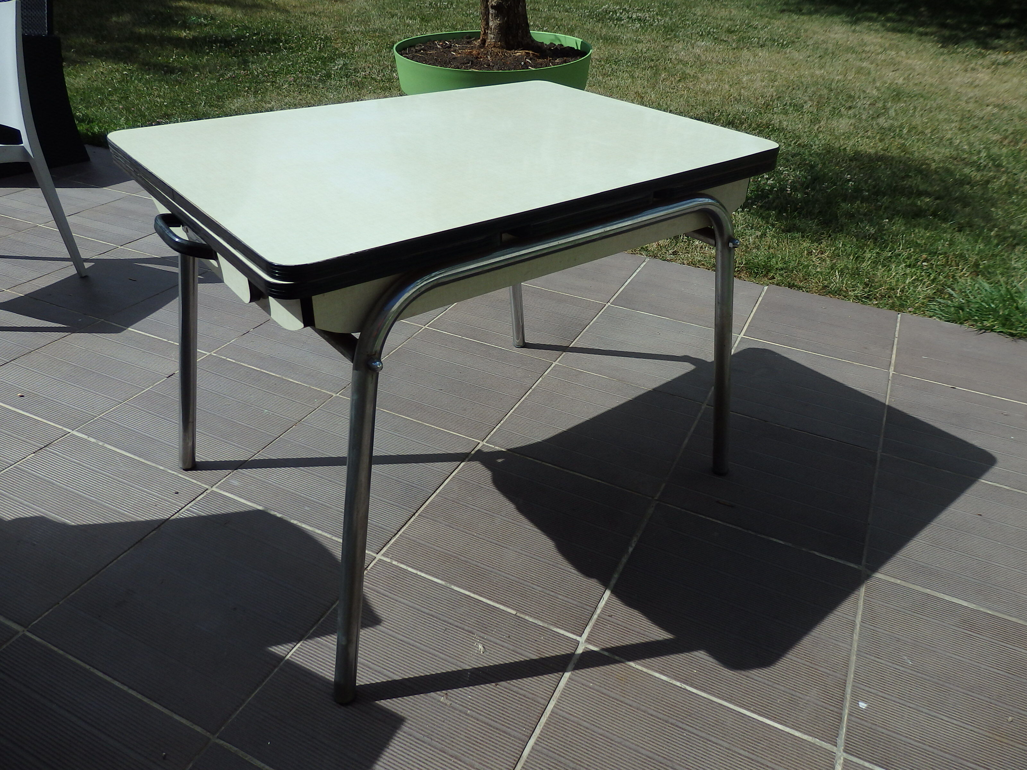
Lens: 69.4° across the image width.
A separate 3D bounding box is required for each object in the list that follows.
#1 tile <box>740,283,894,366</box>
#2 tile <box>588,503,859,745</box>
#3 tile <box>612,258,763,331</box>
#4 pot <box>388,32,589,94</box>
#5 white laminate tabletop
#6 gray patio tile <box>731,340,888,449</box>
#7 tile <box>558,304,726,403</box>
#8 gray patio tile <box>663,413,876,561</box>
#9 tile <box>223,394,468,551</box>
[{"bbox_3d":[1.024,-0.191,2.459,0.446,0.020,0.443,16,35,21],"label":"tile"},{"bbox_3d":[0.423,0.434,1.443,0.446,0.020,0.443,16,35,21],"label":"tile"},{"bbox_3d":[0.624,-0.313,2.629,0.446,0.020,0.443,16,35,21],"label":"tile"},{"bbox_3d":[-0.123,-2.001,4.709,1.220,0.256,1.220,1,34,-1],"label":"pot"},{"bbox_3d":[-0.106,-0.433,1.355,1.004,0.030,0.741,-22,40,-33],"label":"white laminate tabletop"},{"bbox_3d":[0.823,0.017,2.122,0.446,0.020,0.443,16,35,21],"label":"gray patio tile"},{"bbox_3d":[0.425,-0.102,2.288,0.446,0.020,0.443,16,35,21],"label":"tile"},{"bbox_3d":[0.623,0.226,1.781,0.446,0.020,0.443,16,35,21],"label":"gray patio tile"},{"bbox_3d":[-0.380,0.197,1.772,0.446,0.020,0.443,16,35,21],"label":"tile"}]

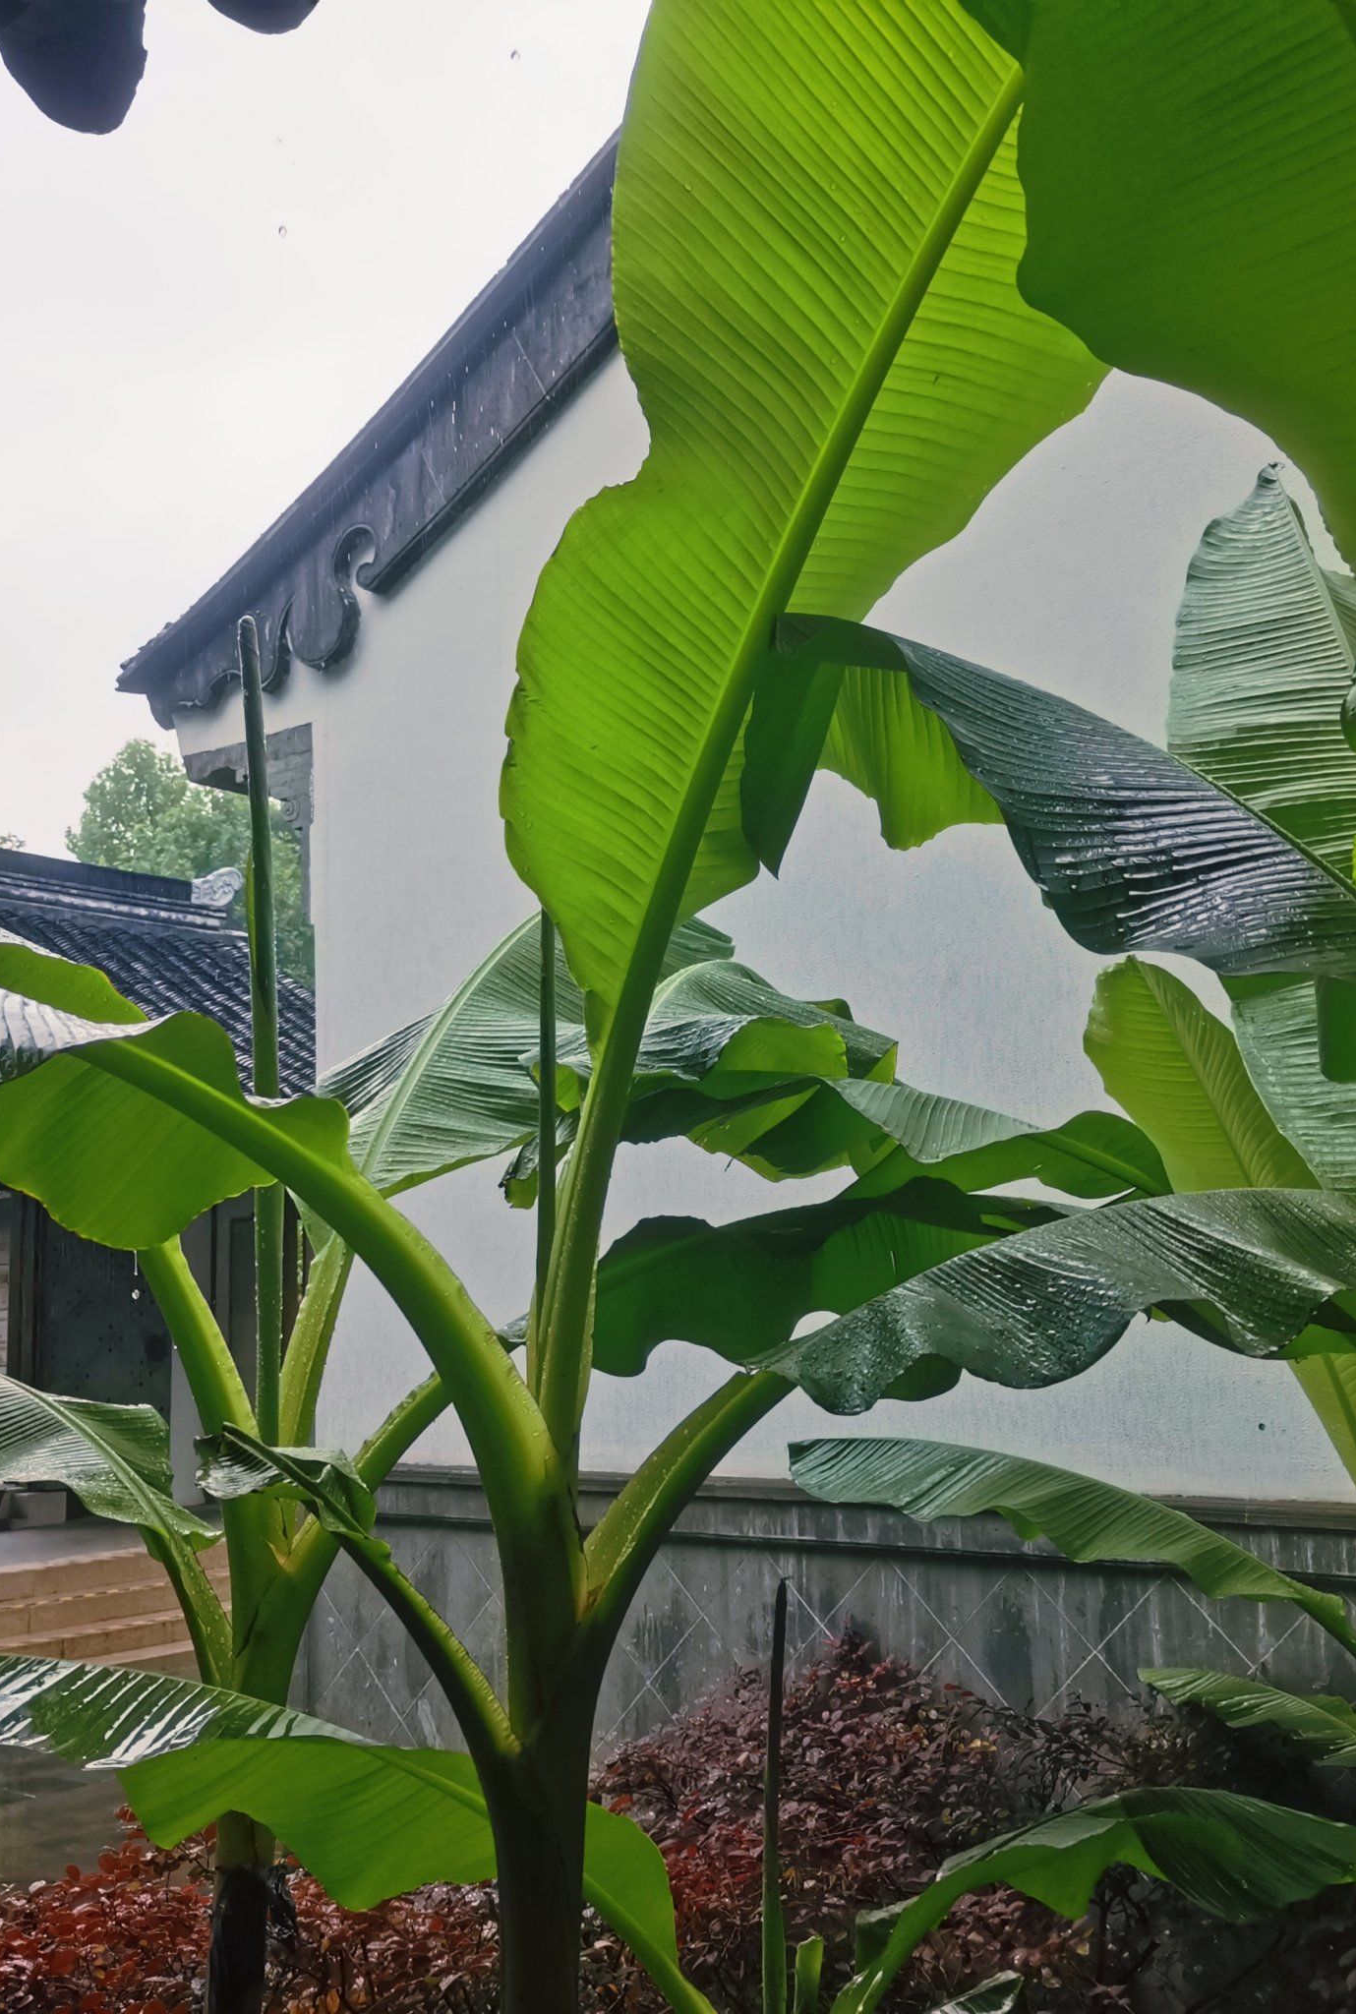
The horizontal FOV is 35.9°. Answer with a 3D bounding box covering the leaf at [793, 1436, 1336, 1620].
[{"bbox_3d":[0.721,0.975,3.900,1.000,0.320,0.300,-2,-8,5],"label":"leaf"}]

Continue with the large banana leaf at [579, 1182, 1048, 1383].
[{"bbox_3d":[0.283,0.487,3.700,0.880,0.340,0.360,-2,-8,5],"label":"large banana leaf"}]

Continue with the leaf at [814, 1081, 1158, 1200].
[{"bbox_3d":[0.603,0.254,4.000,0.650,0.210,0.340,-2,-8,5],"label":"leaf"}]

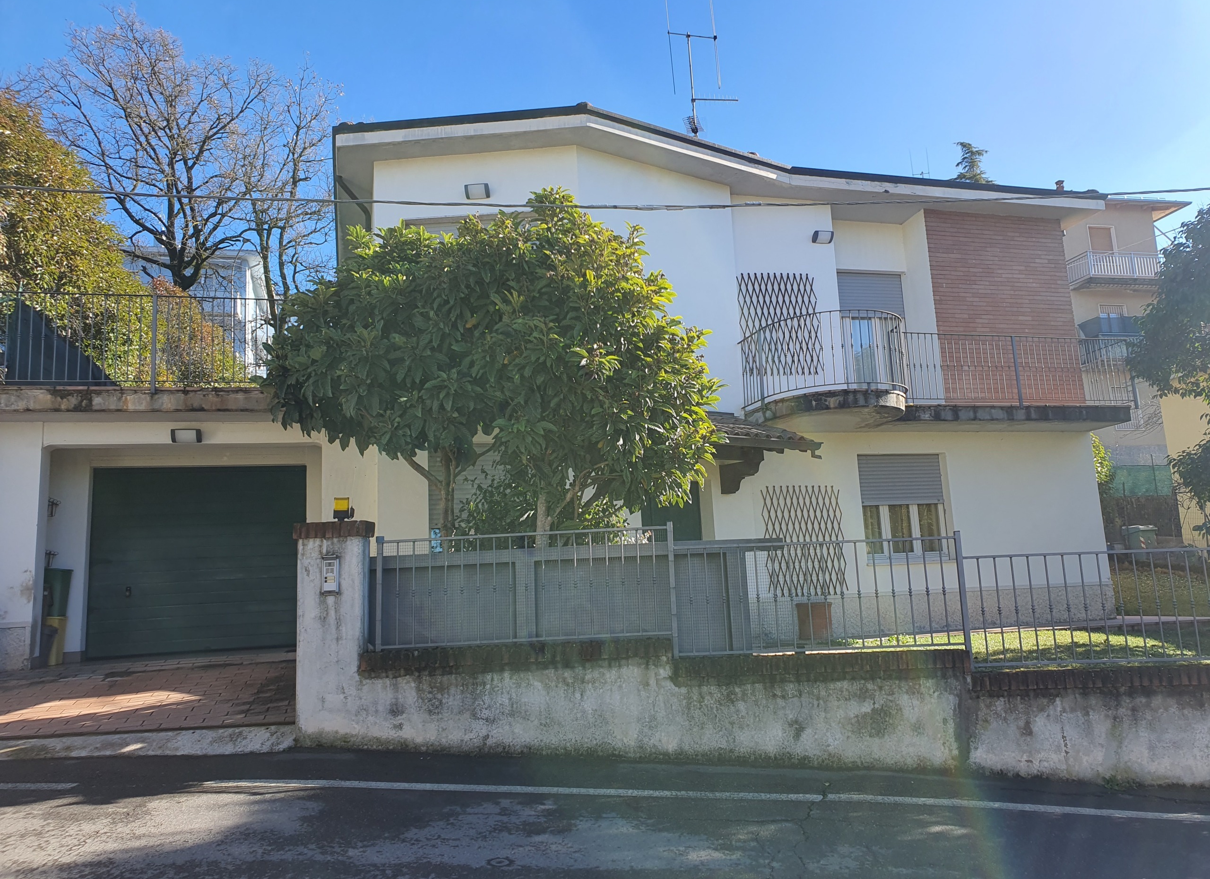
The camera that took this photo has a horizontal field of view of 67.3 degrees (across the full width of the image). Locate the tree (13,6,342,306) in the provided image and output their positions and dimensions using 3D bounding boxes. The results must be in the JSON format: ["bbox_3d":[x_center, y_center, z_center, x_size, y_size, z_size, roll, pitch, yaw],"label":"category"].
[{"bbox_3d":[-9.379,-5.011,19.818,7.000,9.000,6.500,2,-9,-26],"label":"tree"}]

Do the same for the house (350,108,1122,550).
[{"bbox_3d":[1.346,-0.396,15.360,11.200,7.200,9.600,0,-9,-16],"label":"house"}]

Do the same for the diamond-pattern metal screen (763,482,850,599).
[{"bbox_3d":[2.669,1.336,12.053,1.160,1.460,0.030,0,-9,-16],"label":"diamond-pattern metal screen"}]

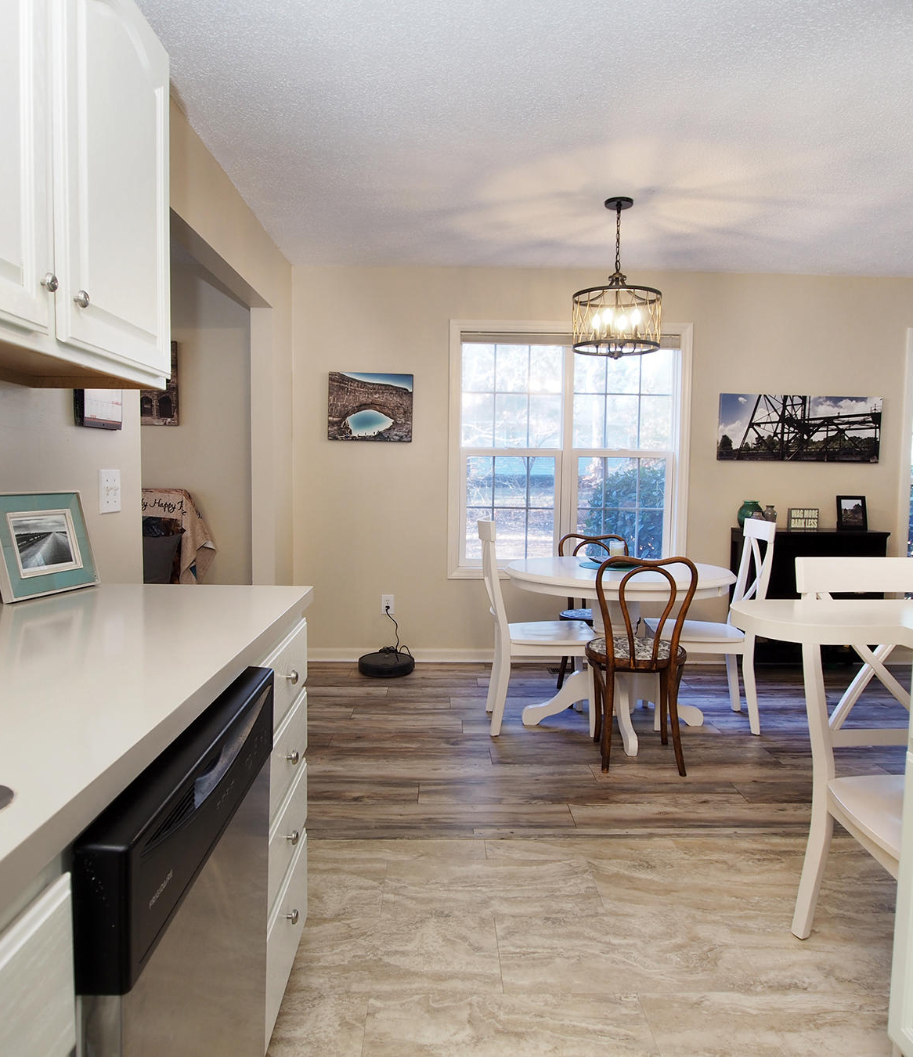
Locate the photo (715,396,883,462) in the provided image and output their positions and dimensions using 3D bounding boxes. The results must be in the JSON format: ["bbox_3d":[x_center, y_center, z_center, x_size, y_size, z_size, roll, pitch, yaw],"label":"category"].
[{"bbox_3d":[2.150,-0.621,4.564,1.021,0.408,0.035,1,4,-1],"label":"photo"}]

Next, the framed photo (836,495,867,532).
[{"bbox_3d":[2.392,-0.083,4.413,0.172,0.214,0.030,1,-7,-1],"label":"framed photo"}]

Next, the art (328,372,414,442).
[{"bbox_3d":[-0.521,-0.737,4.456,0.511,0.409,0.035,1,4,-1],"label":"art"}]

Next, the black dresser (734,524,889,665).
[{"bbox_3d":[2.120,0.452,4.438,0.816,0.870,0.368,1,4,-1],"label":"black dresser"}]

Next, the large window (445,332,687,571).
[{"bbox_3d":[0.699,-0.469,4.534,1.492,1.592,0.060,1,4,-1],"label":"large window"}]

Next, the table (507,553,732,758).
[{"bbox_3d":[0.755,0.558,3.464,1.065,0.746,1.065,1,4,-1],"label":"table"}]

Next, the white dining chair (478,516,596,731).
[{"bbox_3d":[0.378,0.439,3.462,0.547,0.972,0.458,1,4,-1],"label":"white dining chair"}]

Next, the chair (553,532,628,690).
[{"bbox_3d":[0.747,0.474,3.867,0.418,0.861,0.438,1,4,-1],"label":"chair"}]

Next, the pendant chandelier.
[{"bbox_3d":[0.742,-1.140,3.372,0.413,0.708,0.413,1,4,-1],"label":"pendant chandelier"}]

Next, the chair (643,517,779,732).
[{"bbox_3d":[1.207,0.447,3.542,0.547,0.972,0.458,1,4,4],"label":"chair"}]

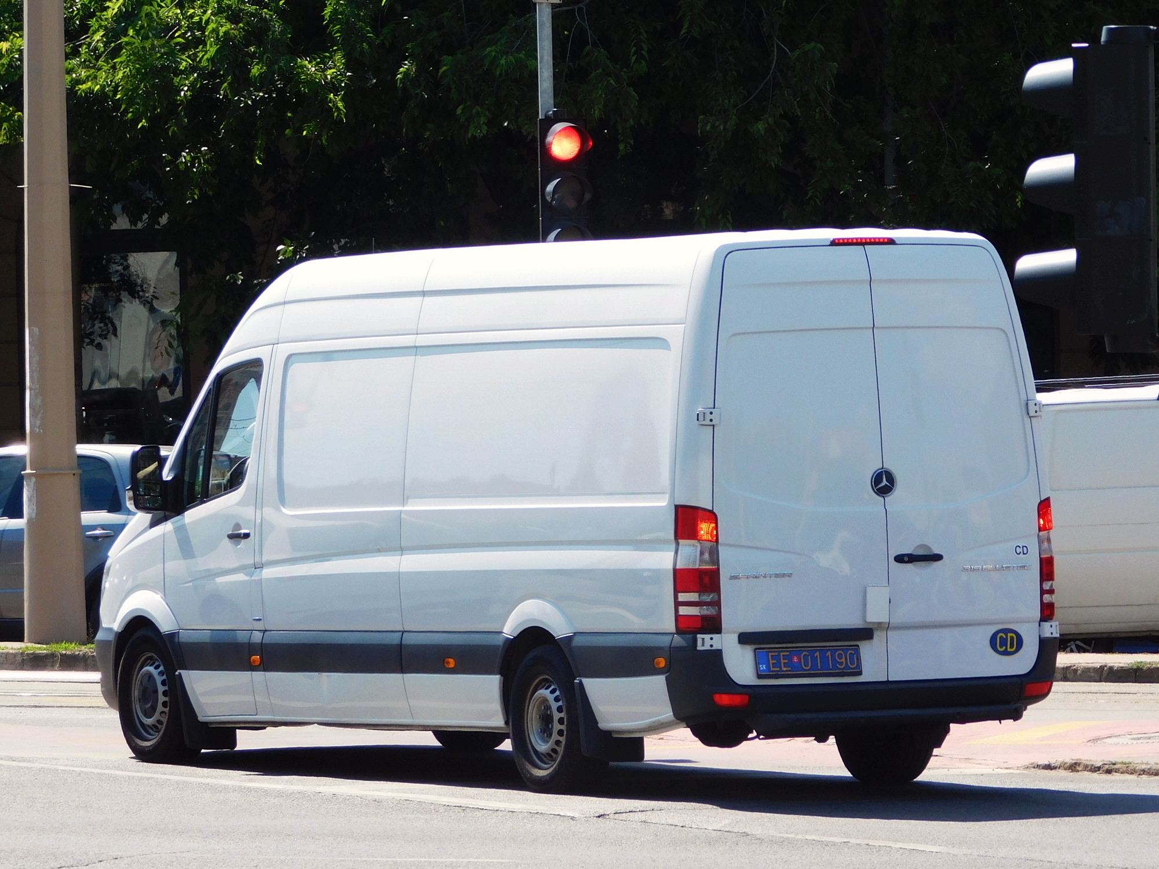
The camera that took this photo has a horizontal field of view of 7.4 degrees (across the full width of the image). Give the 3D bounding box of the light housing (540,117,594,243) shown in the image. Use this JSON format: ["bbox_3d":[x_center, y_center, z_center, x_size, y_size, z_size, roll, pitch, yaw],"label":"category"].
[{"bbox_3d":[-0.070,-1.298,47.800,0.260,0.810,0.300,-1,1,-14],"label":"light housing"}]

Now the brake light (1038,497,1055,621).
[{"bbox_3d":[2.145,0.575,41.065,0.155,0.575,0.170,-1,0,-28],"label":"brake light"}]

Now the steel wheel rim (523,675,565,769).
[{"bbox_3d":[-0.096,1.340,41.527,0.160,0.443,0.443,-1,1,-28],"label":"steel wheel rim"}]

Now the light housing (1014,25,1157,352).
[{"bbox_3d":[1.383,-0.669,24.300,0.330,0.860,0.270,-1,1,18],"label":"light housing"}]

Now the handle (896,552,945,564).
[{"bbox_3d":[1.548,0.563,40.603,0.235,0.044,0.050,-1,0,-28],"label":"handle"}]

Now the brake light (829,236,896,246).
[{"bbox_3d":[1.293,-0.882,40.660,0.335,0.042,0.045,-1,0,-28],"label":"brake light"}]

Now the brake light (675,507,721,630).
[{"bbox_3d":[0.539,0.613,40.217,0.155,0.575,0.170,-1,0,-28],"label":"brake light"}]

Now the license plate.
[{"bbox_3d":[1.039,1.024,40.384,0.530,0.125,0.020,-1,0,-28],"label":"license plate"}]

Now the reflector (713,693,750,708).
[{"bbox_3d":[0.688,1.206,40.179,0.170,0.060,0.045,-1,0,-23],"label":"reflector"}]

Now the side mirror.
[{"bbox_3d":[-2.190,0.222,44.885,0.190,0.335,0.130,-1,0,-28],"label":"side mirror"}]

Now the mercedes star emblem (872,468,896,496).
[{"bbox_3d":[1.388,0.216,40.530,0.131,0.131,0.022,-1,0,-28],"label":"mercedes star emblem"}]

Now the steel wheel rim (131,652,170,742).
[{"bbox_3d":[-2.112,1.332,45.354,0.160,0.443,0.443,-1,1,-28],"label":"steel wheel rim"}]

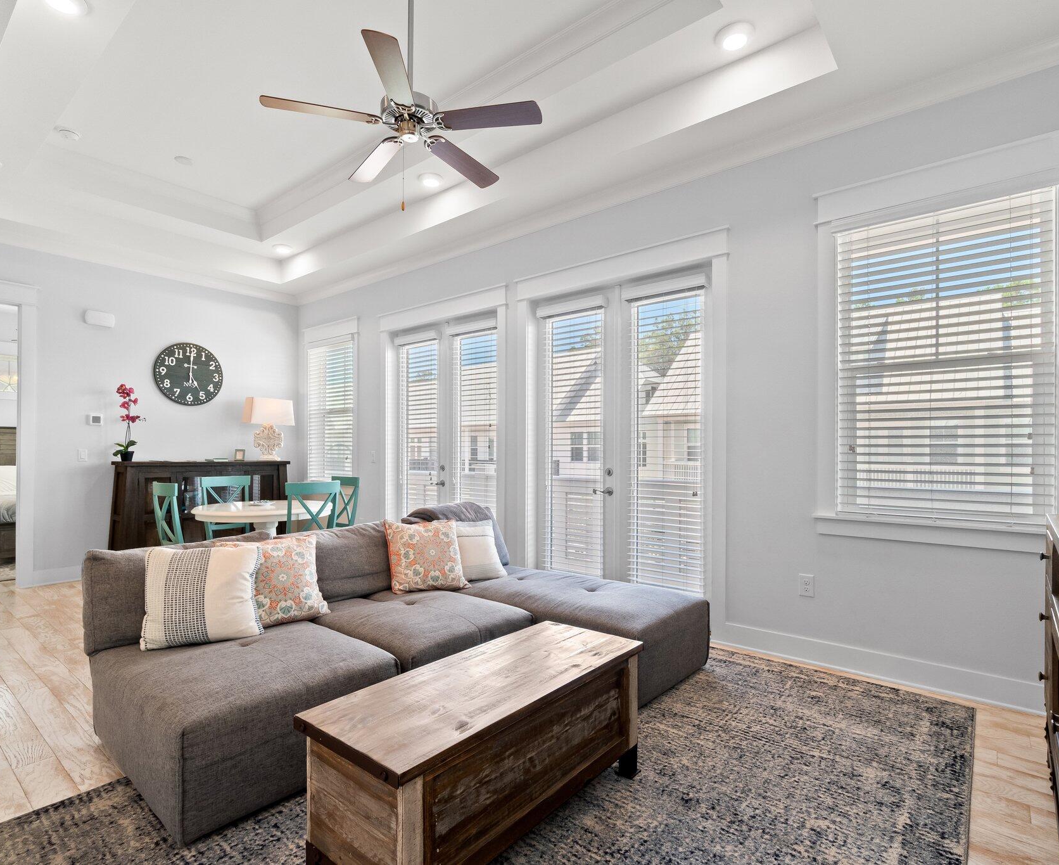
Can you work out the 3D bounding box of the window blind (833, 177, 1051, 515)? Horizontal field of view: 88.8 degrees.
[{"bbox_3d":[2.083,-0.341,2.764,0.890,1.600,0.060,-1,-2,39],"label":"window blind"}]

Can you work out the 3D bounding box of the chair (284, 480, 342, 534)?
[{"bbox_3d":[-1.829,0.883,4.329,0.450,0.970,0.520,2,-3,-44],"label":"chair"}]

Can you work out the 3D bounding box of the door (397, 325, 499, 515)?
[{"bbox_3d":[-0.774,0.166,5.202,1.600,2.450,0.090,-1,-2,39],"label":"door"}]

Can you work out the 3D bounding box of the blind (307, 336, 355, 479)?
[{"bbox_3d":[-2.302,-0.262,6.254,0.920,1.600,0.060,-1,-2,39],"label":"blind"}]

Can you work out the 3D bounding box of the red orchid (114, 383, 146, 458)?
[{"bbox_3d":[-3.862,-0.088,5.225,0.200,0.750,0.270,-1,-2,39],"label":"red orchid"}]

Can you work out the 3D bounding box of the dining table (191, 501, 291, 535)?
[{"bbox_3d":[-2.232,0.990,4.557,1.070,0.750,1.070,-1,-2,39],"label":"dining table"}]

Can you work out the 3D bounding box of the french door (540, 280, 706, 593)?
[{"bbox_3d":[0.655,0.123,4.032,1.500,2.420,0.090,-1,-2,39],"label":"french door"}]

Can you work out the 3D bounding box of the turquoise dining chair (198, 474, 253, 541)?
[{"bbox_3d":[-2.646,0.901,4.888,0.520,0.970,0.450,-2,-2,42],"label":"turquoise dining chair"}]

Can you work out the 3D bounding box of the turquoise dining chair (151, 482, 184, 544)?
[{"bbox_3d":[-2.630,0.881,4.301,0.460,0.960,0.520,-1,-2,39],"label":"turquoise dining chair"}]

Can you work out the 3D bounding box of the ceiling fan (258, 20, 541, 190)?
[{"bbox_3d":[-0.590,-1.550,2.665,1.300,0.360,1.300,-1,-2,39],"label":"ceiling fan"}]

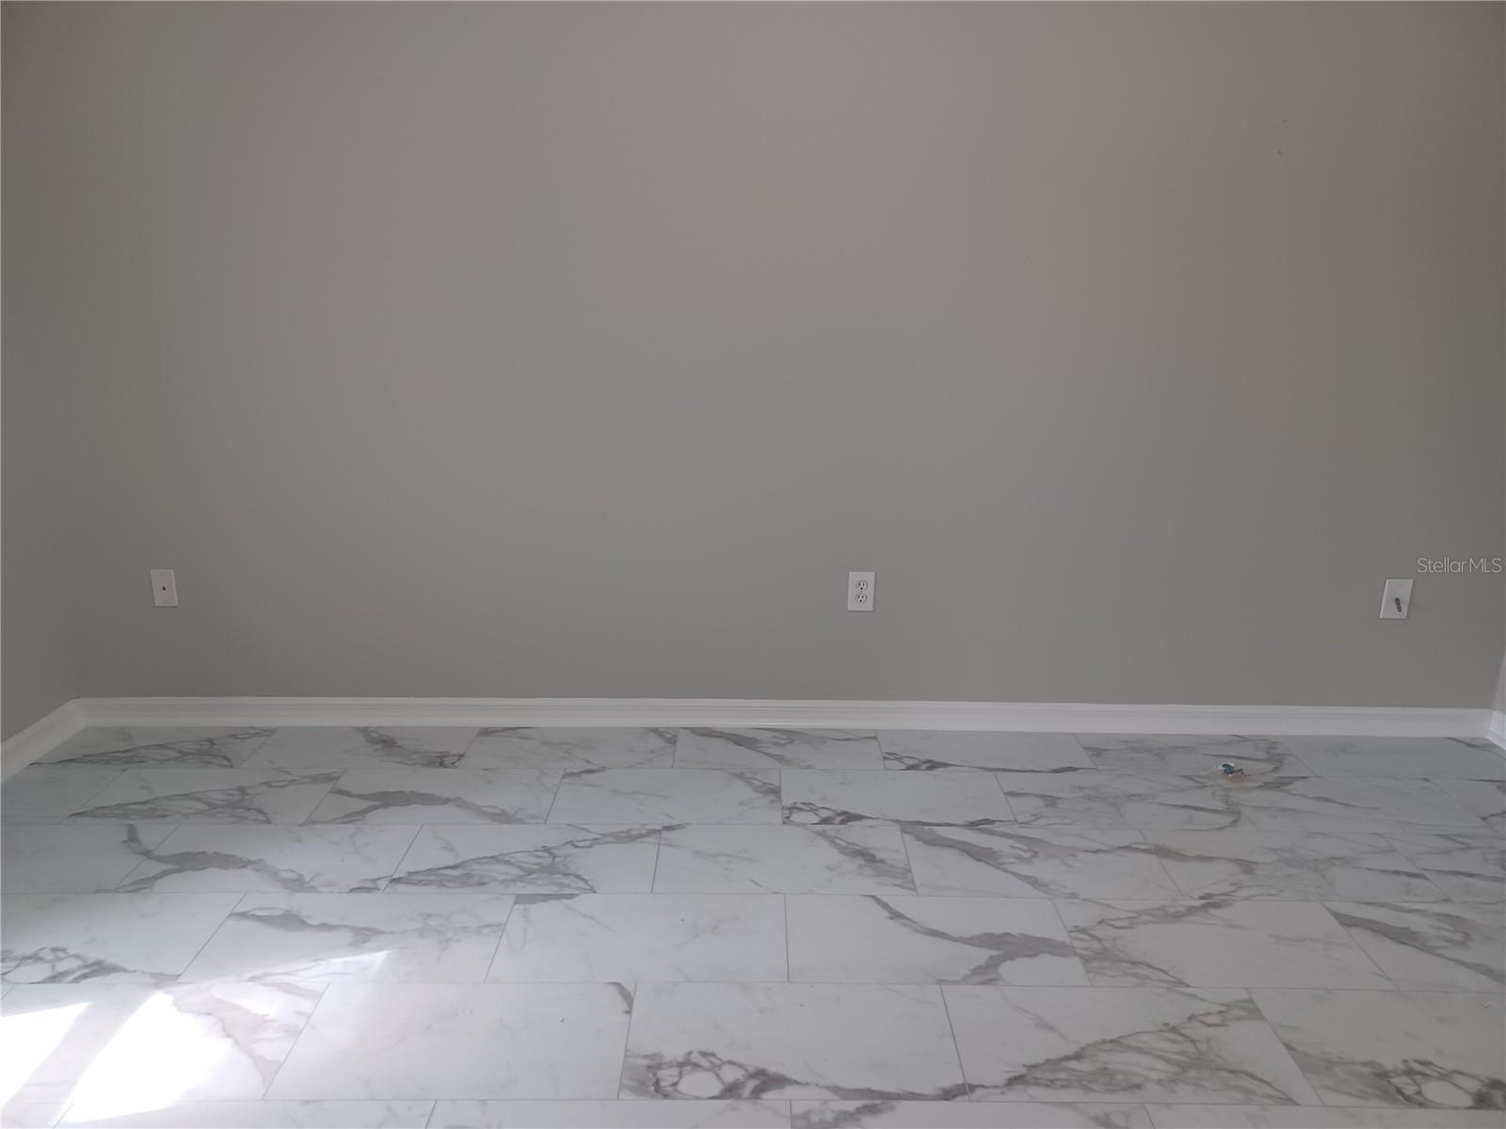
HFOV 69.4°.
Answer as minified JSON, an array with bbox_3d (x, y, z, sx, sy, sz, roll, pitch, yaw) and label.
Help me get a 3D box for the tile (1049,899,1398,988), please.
[{"bbox_3d":[0.988,0.812,2.329,0.610,0.010,0.305,0,16,0],"label":"tile"}]

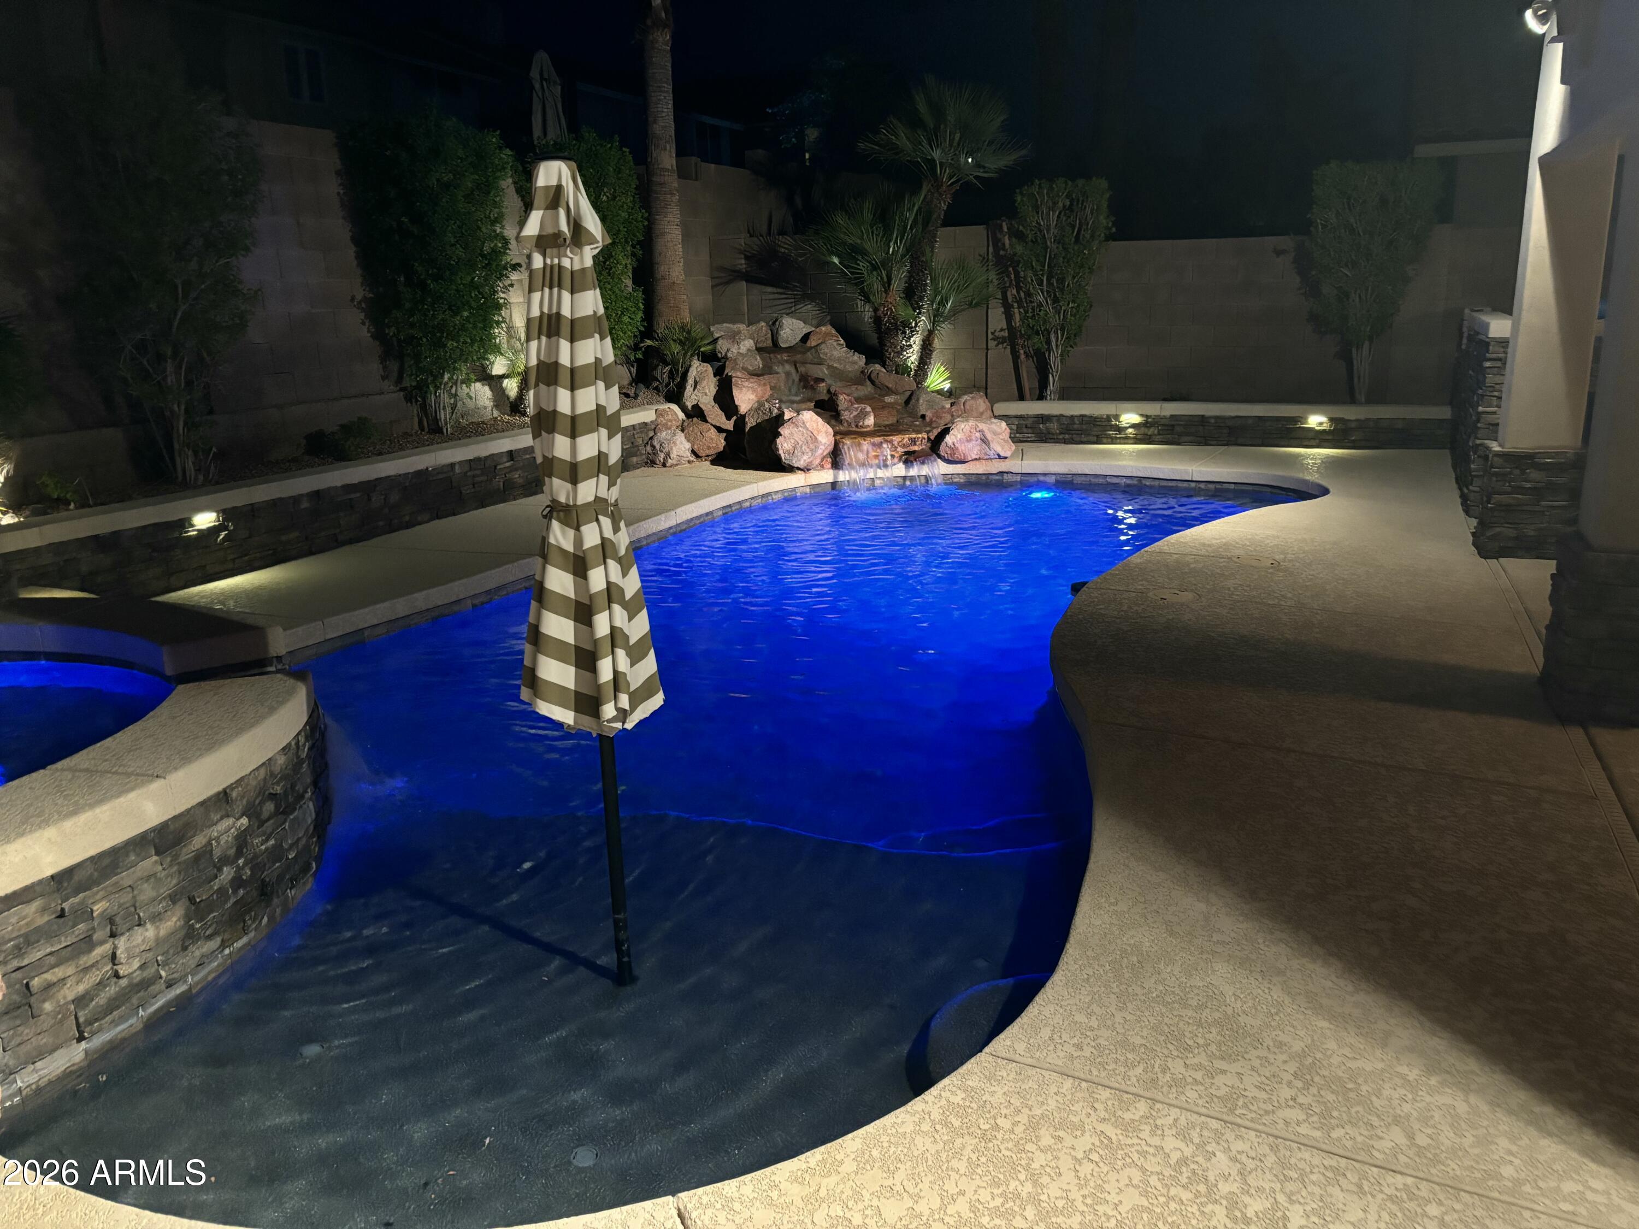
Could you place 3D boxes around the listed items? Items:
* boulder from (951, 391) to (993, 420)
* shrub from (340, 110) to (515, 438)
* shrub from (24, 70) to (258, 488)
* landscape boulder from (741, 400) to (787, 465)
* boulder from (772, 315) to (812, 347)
[{"bbox_3d":[1.362,-1.838,11.006,0.398,0.307,0.400,0,14,7],"label":"boulder"},{"bbox_3d":[-2.848,-2.450,8.959,1.000,2.308,1.120,4,15,20],"label":"shrub"},{"bbox_3d":[-3.744,-1.828,6.861,0.900,2.200,1.000,4,15,23],"label":"shrub"},{"bbox_3d":[-0.405,-1.551,10.533,0.554,0.572,0.550,-2,14,-2],"label":"landscape boulder"},{"bbox_3d":[-0.272,-2.800,12.182,0.405,0.306,0.400,-2,14,-1],"label":"boulder"}]

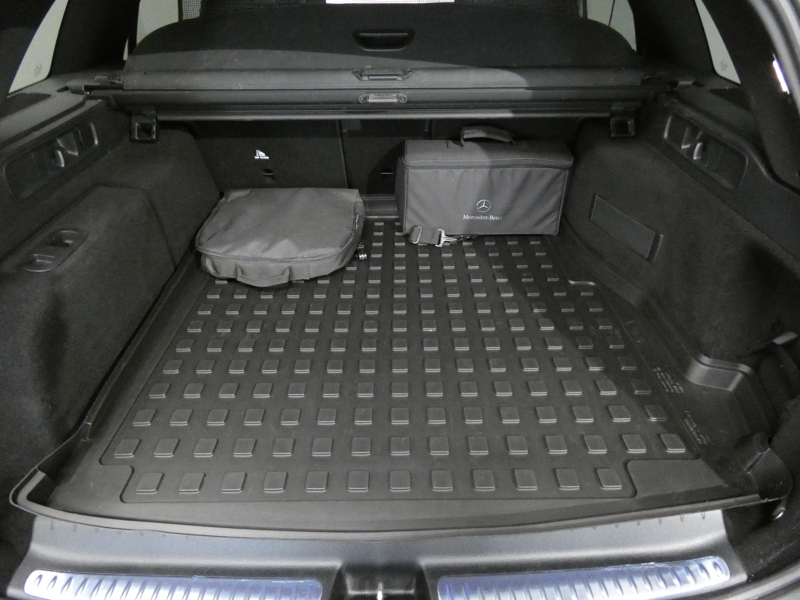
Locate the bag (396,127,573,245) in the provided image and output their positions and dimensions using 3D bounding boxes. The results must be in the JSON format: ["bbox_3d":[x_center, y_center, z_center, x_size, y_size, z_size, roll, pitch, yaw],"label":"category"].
[{"bbox_3d":[0.242,-0.346,1.359,0.465,0.267,0.163,0,36,1],"label":"bag"}]

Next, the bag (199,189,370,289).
[{"bbox_3d":[-0.316,-0.192,1.293,0.429,0.107,0.377,0,36,0],"label":"bag"}]

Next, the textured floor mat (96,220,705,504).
[{"bbox_3d":[0.000,0.021,1.087,0.982,0.021,0.962,0,36,0],"label":"textured floor mat"}]

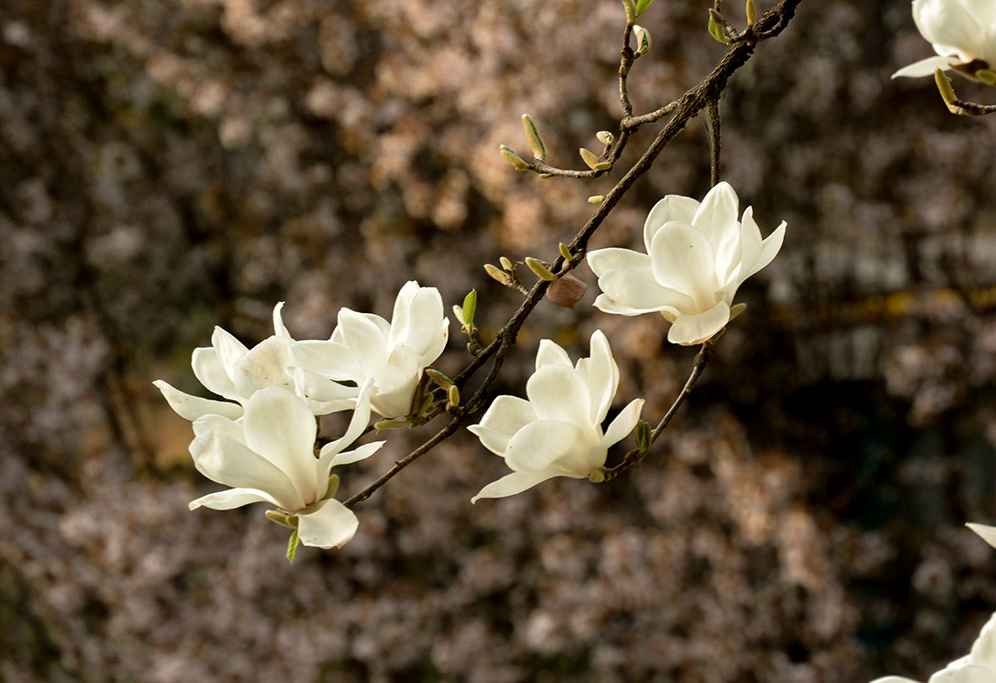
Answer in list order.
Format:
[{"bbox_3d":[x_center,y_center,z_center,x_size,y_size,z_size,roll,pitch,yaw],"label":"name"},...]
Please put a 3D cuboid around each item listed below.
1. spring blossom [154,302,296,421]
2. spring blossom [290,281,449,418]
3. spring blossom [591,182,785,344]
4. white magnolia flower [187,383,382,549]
[{"bbox_3d":[-0.167,0.015,5.320,0.100,0.085,0.098,-8,20,30],"label":"spring blossom"},{"bbox_3d":[-0.080,0.006,5.300,0.098,0.086,0.092,-11,15,30],"label":"spring blossom"},{"bbox_3d":[0.118,-0.048,5.300,0.121,0.098,0.112,2,26,30],"label":"spring blossom"},{"bbox_3d":[-0.134,0.076,5.270,0.118,0.098,0.112,-3,28,30],"label":"white magnolia flower"}]

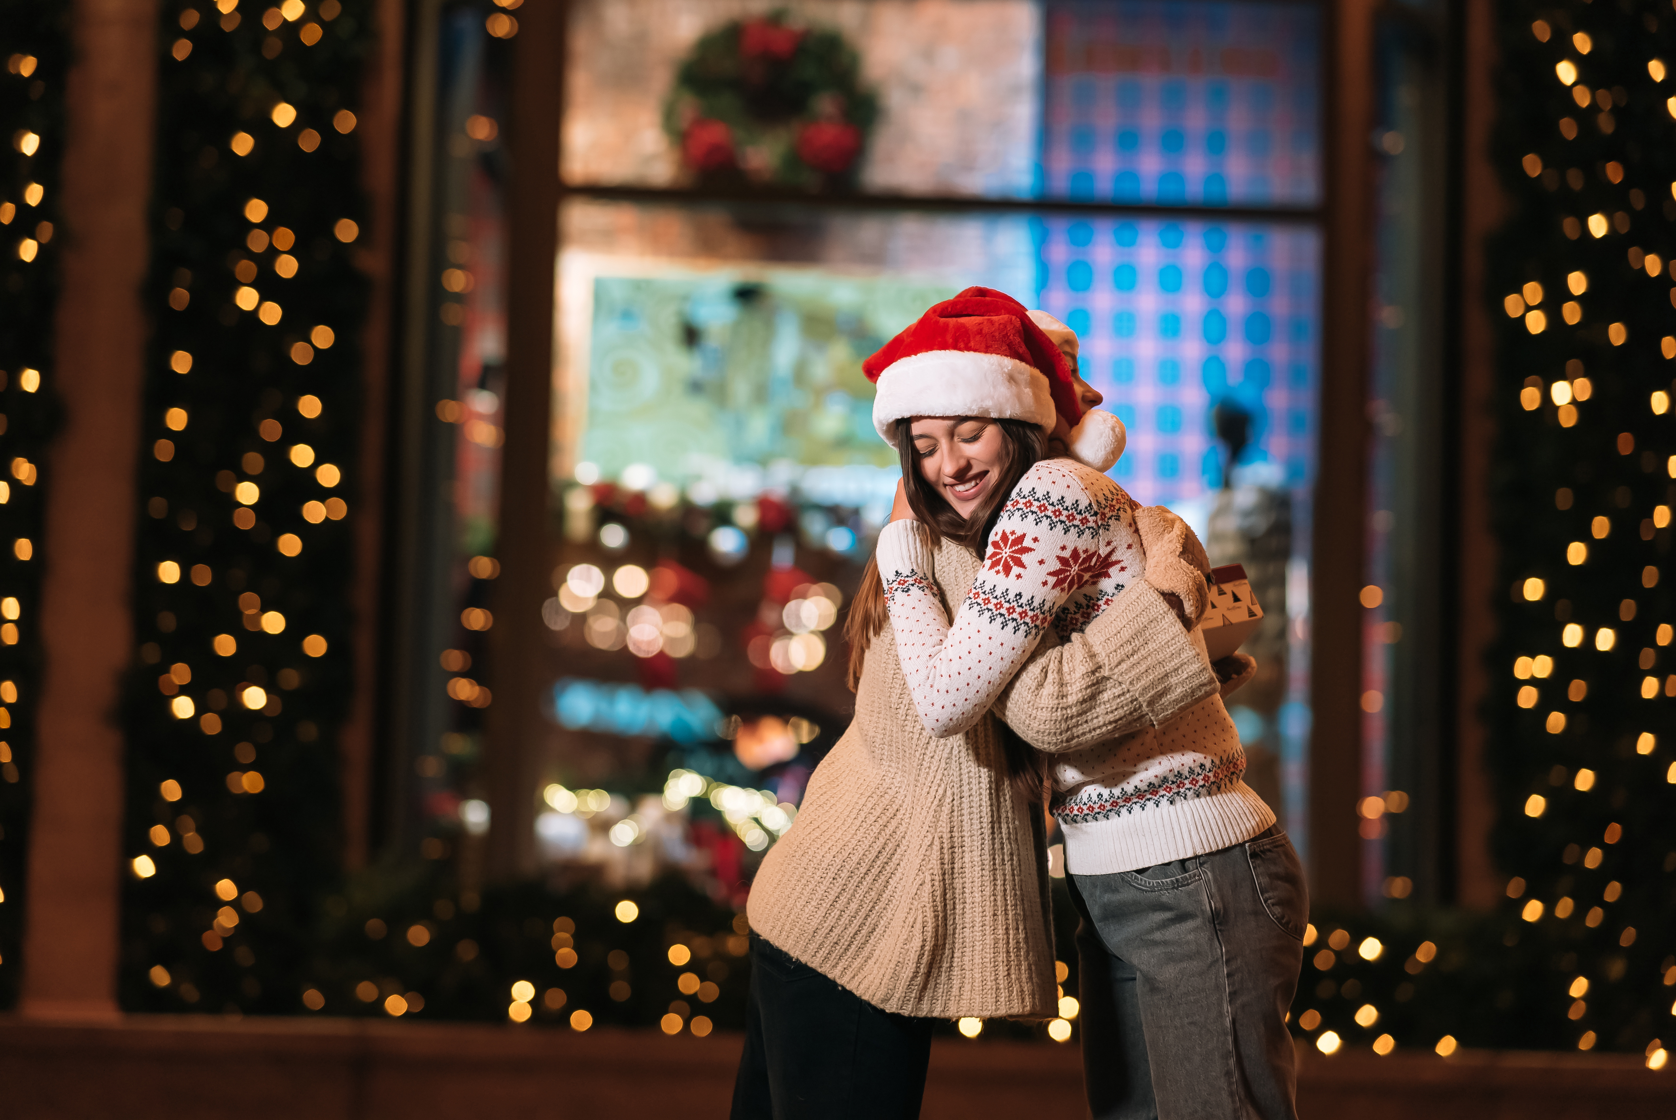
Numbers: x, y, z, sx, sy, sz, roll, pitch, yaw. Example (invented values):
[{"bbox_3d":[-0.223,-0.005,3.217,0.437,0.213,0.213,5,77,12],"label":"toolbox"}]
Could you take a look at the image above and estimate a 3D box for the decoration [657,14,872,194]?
[{"bbox_3d":[-0.235,-1.570,13.800,0.710,0.700,0.180,2,-6,-4],"label":"decoration"}]

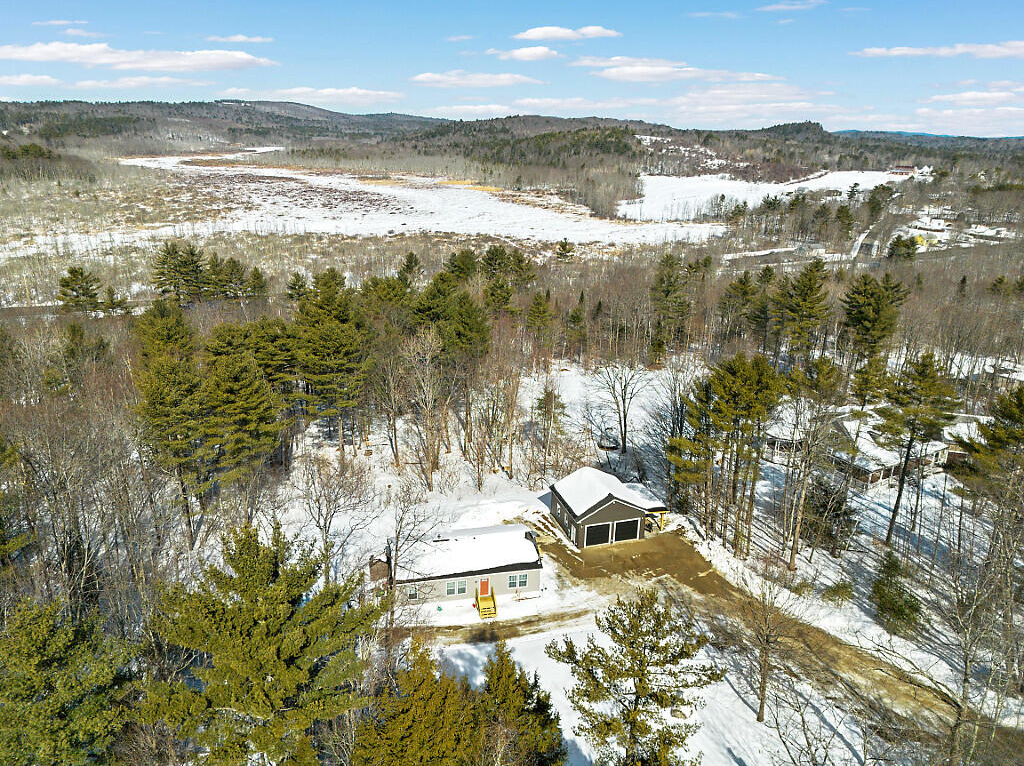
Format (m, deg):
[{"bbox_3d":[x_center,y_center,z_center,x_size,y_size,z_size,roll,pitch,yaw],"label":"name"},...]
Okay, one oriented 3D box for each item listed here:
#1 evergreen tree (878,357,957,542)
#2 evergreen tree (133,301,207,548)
[{"bbox_3d":[42.550,7.530,76.750,8.220,22.780,8.220,11,22,29],"label":"evergreen tree"},{"bbox_3d":[-36.480,5.280,77.280,6.970,28.690,6.970,0,19,0],"label":"evergreen tree"}]

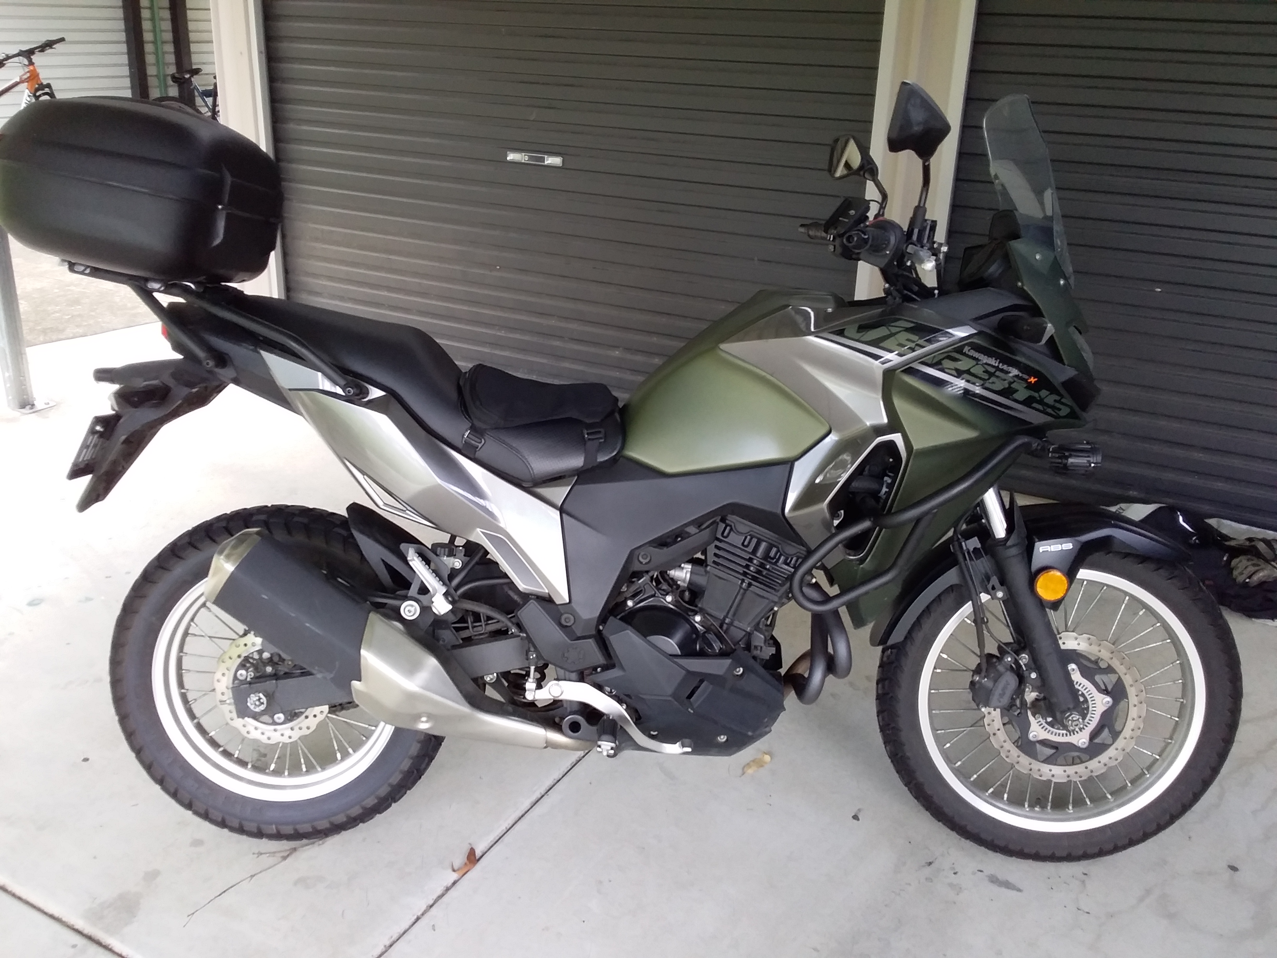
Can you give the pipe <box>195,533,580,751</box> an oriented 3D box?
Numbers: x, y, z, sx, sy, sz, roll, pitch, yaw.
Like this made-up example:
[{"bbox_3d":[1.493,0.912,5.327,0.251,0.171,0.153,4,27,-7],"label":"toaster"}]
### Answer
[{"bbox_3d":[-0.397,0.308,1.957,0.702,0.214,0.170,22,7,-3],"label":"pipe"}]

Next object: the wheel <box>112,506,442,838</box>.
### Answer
[{"bbox_3d":[-0.667,0.368,2.156,0.650,0.650,0.140,1,8,0],"label":"wheel"}]

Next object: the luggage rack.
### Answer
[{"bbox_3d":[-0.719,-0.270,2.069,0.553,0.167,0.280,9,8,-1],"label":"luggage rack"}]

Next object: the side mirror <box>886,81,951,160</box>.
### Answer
[{"bbox_3d":[0.412,-0.529,1.686,0.075,0.115,0.145,4,8,20],"label":"side mirror"}]

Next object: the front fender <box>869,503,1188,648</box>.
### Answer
[{"bbox_3d":[0.710,0.175,2.115,0.571,0.245,0.190,-4,10,6],"label":"front fender"}]

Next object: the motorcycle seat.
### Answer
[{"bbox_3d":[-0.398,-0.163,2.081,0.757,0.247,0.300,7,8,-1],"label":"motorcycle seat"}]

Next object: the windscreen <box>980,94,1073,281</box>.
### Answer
[{"bbox_3d":[0.696,-0.504,2.025,0.090,0.353,0.275,-18,7,3],"label":"windscreen"}]

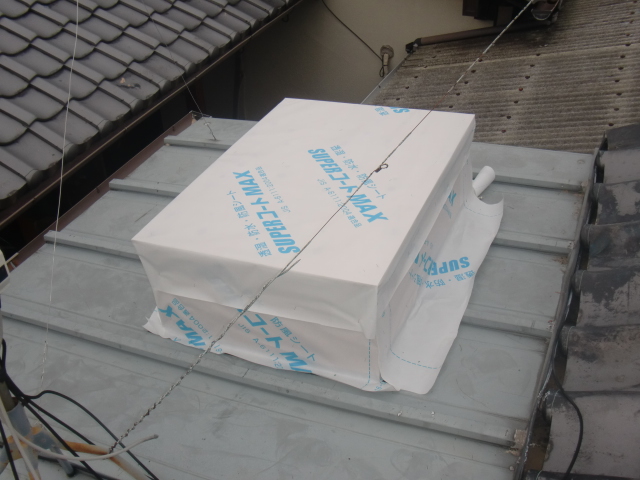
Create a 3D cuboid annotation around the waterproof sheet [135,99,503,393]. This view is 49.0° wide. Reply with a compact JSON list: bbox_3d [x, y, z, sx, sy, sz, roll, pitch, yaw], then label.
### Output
[{"bbox_3d":[0.064,-0.086,2.326,0.890,0.345,1.085,9,38,22],"label":"waterproof sheet"}]

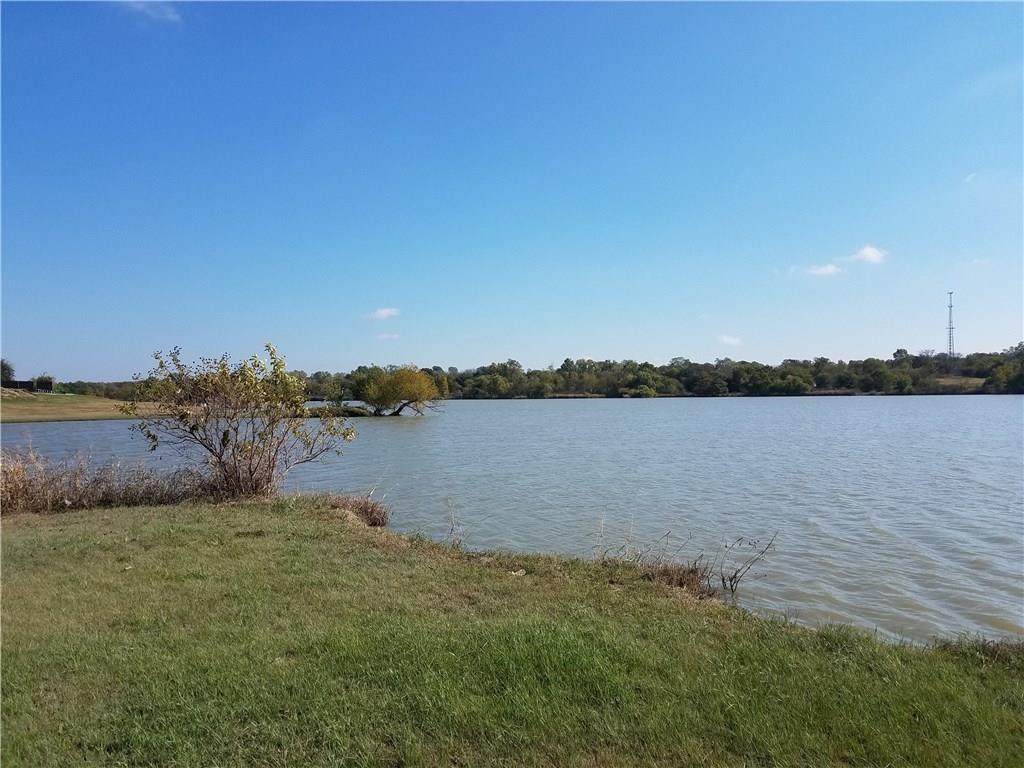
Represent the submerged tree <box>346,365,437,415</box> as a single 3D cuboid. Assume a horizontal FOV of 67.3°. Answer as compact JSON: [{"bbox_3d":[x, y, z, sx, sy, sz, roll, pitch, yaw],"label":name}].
[{"bbox_3d":[-9.167,0.499,59.000,6.800,3.950,5.200,0,0,0],"label":"submerged tree"}]

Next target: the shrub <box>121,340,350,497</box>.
[{"bbox_3d":[-4.275,0.562,12.000,3.500,2.300,2.800,0,0,0],"label":"shrub"}]

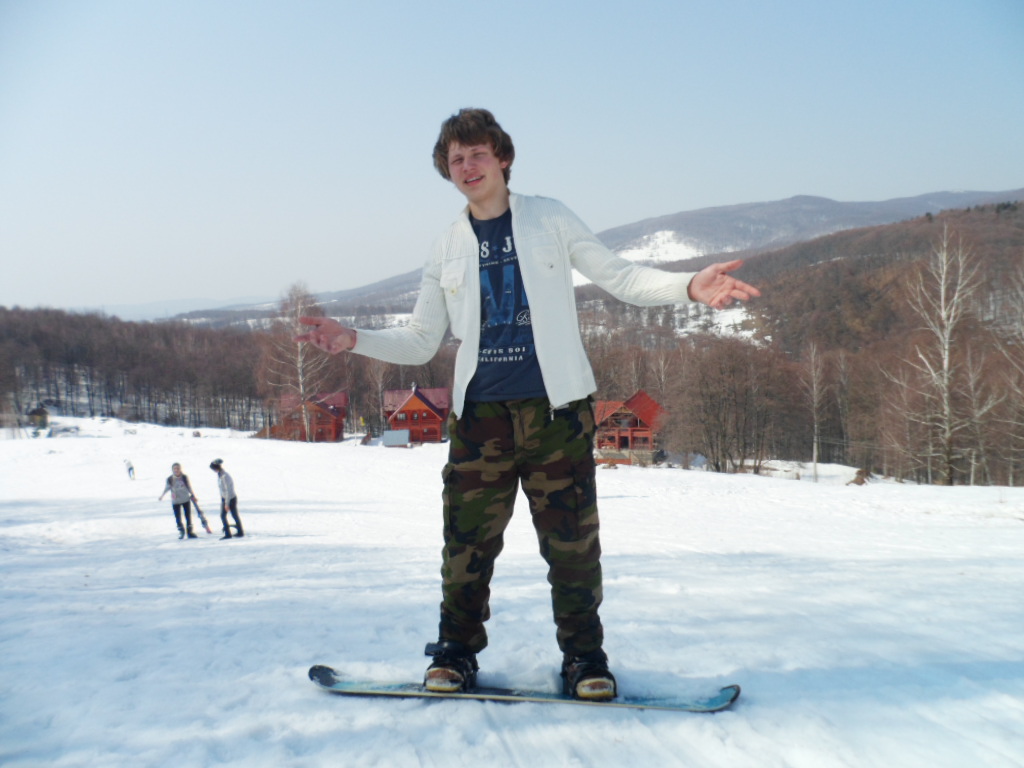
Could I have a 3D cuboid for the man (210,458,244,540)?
[{"bbox_3d":[-6.215,2.523,16.800,0.700,1.760,0.500,-3,5,-28],"label":"man"}]

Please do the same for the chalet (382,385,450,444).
[{"bbox_3d":[-13.659,4.362,110.000,8.800,8.100,8.600,-1,4,3],"label":"chalet"}]

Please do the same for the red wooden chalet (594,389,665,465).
[{"bbox_3d":[15.562,5.581,101.000,8.300,9.300,10.000,1,5,21],"label":"red wooden chalet"}]

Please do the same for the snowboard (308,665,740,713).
[{"bbox_3d":[0.035,1.014,2.570,1.430,0.080,0.260,1,-9,5],"label":"snowboard"}]

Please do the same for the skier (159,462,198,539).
[{"bbox_3d":[-7.285,2.545,16.800,0.850,1.640,0.450,-3,5,-19],"label":"skier"}]

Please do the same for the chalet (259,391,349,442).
[{"bbox_3d":[-31.566,5.020,117.000,9.900,7.800,8.800,-1,4,0],"label":"chalet"}]

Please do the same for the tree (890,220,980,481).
[{"bbox_3d":[27.500,-1.853,50.000,5.800,16.900,5.800,-1,4,0],"label":"tree"}]

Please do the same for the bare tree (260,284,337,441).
[{"bbox_3d":[-28.037,-2.823,101.000,9.500,20.300,9.500,-1,4,0],"label":"bare tree"}]

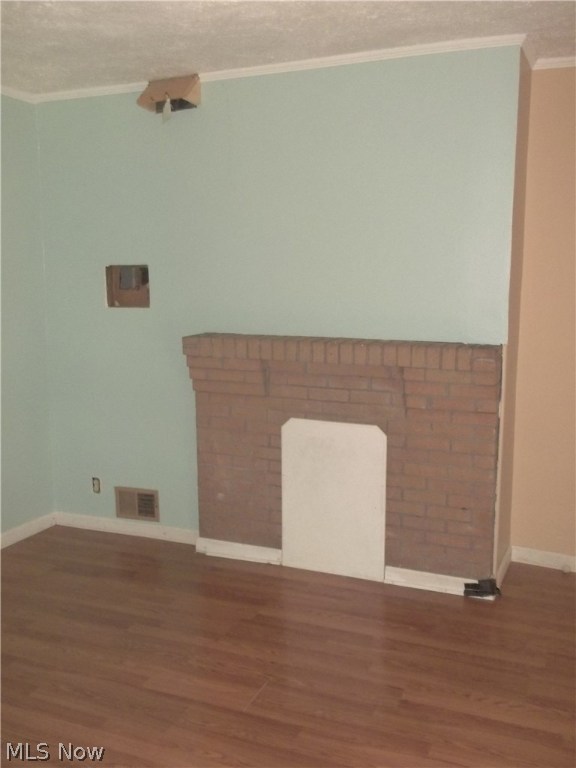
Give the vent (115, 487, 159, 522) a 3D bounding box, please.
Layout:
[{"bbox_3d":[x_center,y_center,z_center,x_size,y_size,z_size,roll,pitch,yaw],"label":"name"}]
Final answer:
[{"bbox_3d":[-0.873,0.699,4.241,0.296,0.184,0.019,3,9,22],"label":"vent"}]

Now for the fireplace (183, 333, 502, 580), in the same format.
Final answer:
[{"bbox_3d":[0.226,0.379,3.614,1.569,1.188,0.206,3,9,22],"label":"fireplace"}]

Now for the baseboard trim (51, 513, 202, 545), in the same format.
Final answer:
[{"bbox_3d":[-0.951,0.849,4.299,1.011,0.084,0.019,3,9,22],"label":"baseboard trim"}]

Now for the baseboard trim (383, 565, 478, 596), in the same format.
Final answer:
[{"bbox_3d":[0.706,0.949,3.513,0.494,0.088,0.019,3,9,22],"label":"baseboard trim"}]

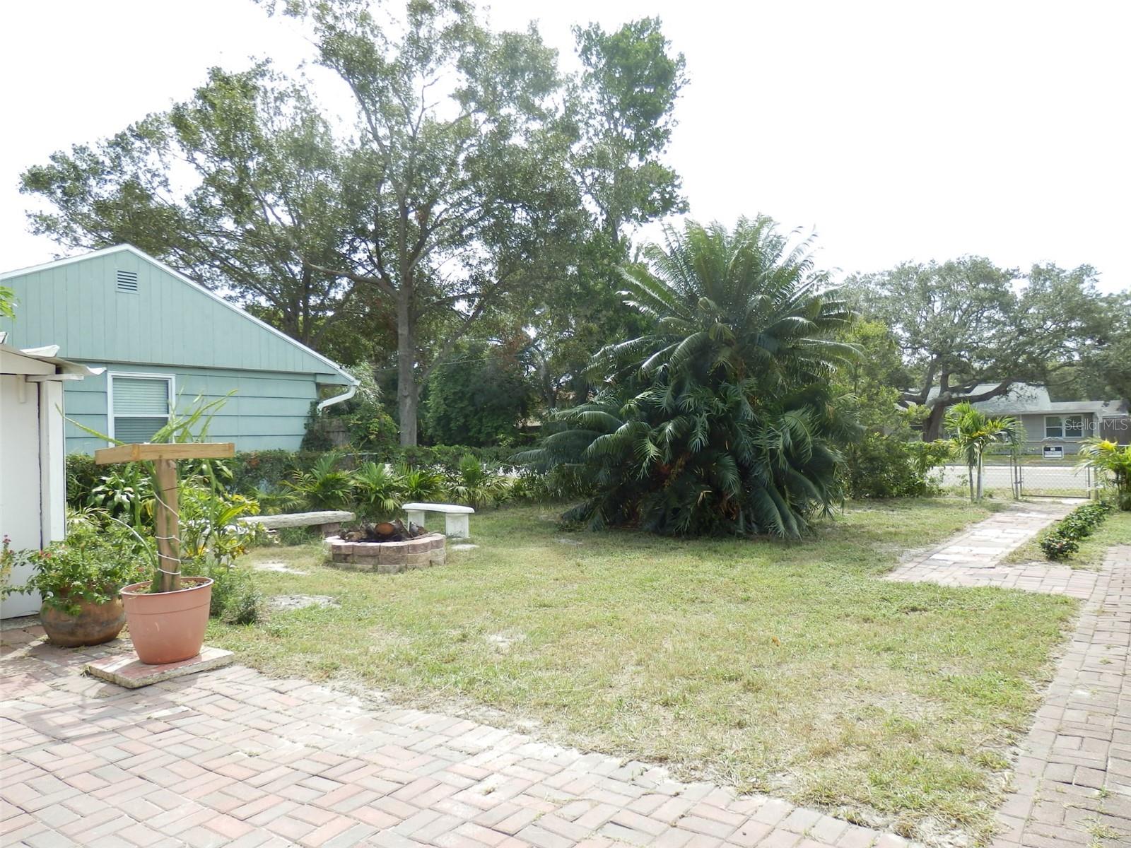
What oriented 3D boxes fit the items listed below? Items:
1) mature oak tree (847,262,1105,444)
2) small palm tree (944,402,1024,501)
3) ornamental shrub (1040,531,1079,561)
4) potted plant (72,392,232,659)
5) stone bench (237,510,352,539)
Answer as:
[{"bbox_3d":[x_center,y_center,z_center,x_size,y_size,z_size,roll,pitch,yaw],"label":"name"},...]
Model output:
[{"bbox_3d":[17.195,-2.600,34.000,10.400,8.200,10.000,-1,-1,27],"label":"mature oak tree"},{"bbox_3d":[7.888,0.506,15.400,1.450,1.880,1.400,-1,-1,27],"label":"small palm tree"},{"bbox_3d":[5.184,1.260,8.580,0.420,0.280,0.420,-1,-1,31],"label":"ornamental shrub"},{"bbox_3d":[-2.533,0.631,5.030,0.950,1.620,0.800,-1,-1,-27],"label":"potted plant"},{"bbox_3d":[-3.640,1.404,11.050,1.620,0.360,0.280,0,-1,-41],"label":"stone bench"}]

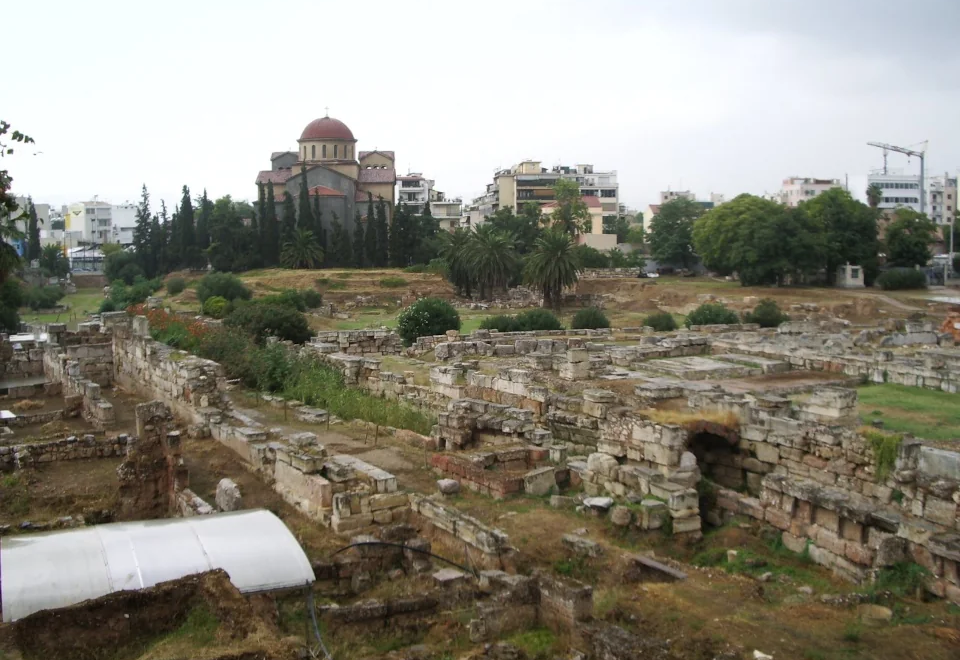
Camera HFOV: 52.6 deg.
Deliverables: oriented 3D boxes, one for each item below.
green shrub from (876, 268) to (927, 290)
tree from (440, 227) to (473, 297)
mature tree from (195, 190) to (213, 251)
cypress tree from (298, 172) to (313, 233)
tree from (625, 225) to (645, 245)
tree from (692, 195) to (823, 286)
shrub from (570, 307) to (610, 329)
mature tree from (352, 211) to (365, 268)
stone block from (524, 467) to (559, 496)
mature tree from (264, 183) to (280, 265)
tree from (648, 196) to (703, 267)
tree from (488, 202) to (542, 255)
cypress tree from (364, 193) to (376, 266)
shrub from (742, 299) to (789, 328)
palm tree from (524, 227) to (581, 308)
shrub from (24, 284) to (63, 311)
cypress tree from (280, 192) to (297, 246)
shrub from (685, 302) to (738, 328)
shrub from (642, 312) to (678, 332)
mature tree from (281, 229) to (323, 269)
[{"bbox_3d":[46.032,-5.515,106.000,5.460,2.403,4.095,0,4,0],"label":"green shrub"},{"bbox_3d":[-2.492,-8.328,118.000,5.349,8.510,5.189,0,4,0],"label":"tree"},{"bbox_3d":[-43.301,-16.209,152.000,2.662,11.902,2.582,0,4,0],"label":"mature tree"},{"bbox_3d":[-28.945,-18.744,161.000,2.650,17.090,2.650,0,4,0],"label":"cypress tree"},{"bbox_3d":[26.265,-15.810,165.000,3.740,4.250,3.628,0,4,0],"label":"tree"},{"bbox_3d":[38.311,-12.356,134.000,17.950,12.700,14.500,0,4,0],"label":"tree"},{"bbox_3d":[9.222,-0.960,81.000,3.340,2.000,3.100,0,4,0],"label":"shrub"},{"bbox_3d":[-20.029,-15.001,160.000,1.980,9.730,1.980,0,4,0],"label":"mature tree"},{"bbox_3d":[1.547,3.908,25.093,0.850,0.660,0.450,-2,5,-22],"label":"stone block"},{"bbox_3d":[-34.206,-17.391,160.000,2.640,14.180,2.640,0,4,0],"label":"mature tree"},{"bbox_3d":[30.213,-14.450,150.000,8.350,11.750,8.300,0,4,0],"label":"tree"},{"bbox_3d":[5.154,-13.968,145.000,8.660,10.160,8.230,0,4,0],"label":"tree"},{"bbox_3d":[-17.148,-15.504,152.000,2.036,11.432,1.975,0,4,0],"label":"cypress tree"},{"bbox_3d":[22.649,-1.309,77.000,3.649,2.380,3.284,0,4,0],"label":"shrub"},{"bbox_3d":[8.370,-7.210,112.000,6.460,9.460,6.400,0,4,0],"label":"palm tree"},{"bbox_3d":[-44.972,-3.348,100.000,4.330,2.680,3.680,0,4,0],"label":"shrub"},{"bbox_3d":[-31.570,-16.730,160.000,2.640,12.530,2.600,0,4,0],"label":"cypress tree"},{"bbox_3d":[19.319,-1.168,81.000,4.510,2.250,4.000,0,4,0],"label":"shrub"},{"bbox_3d":[14.880,-0.660,80.000,2.970,1.900,2.700,0,4,0],"label":"shrub"},{"bbox_3d":[-26.850,-12.259,146.000,6.318,6.017,6.128,0,4,0],"label":"mature tree"}]

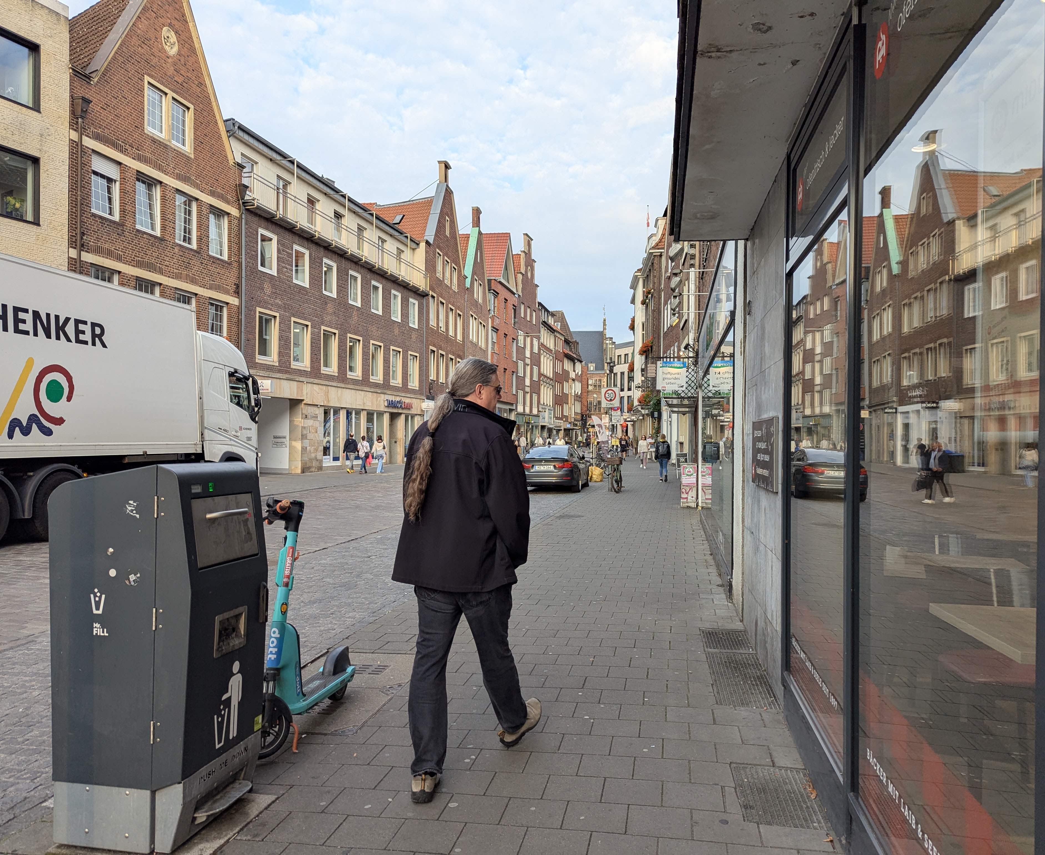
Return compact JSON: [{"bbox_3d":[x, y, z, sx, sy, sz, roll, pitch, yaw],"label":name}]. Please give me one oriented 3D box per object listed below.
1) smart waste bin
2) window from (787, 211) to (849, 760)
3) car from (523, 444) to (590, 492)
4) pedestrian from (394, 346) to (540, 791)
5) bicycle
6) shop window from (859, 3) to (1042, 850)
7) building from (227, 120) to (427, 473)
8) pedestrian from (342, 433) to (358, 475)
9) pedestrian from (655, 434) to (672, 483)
[{"bbox_3d":[-1.405,0.831,3.179,0.490,1.380,0.670,0,-1,12],"label":"smart waste bin"},{"bbox_3d":[1.421,0.267,3.842,0.080,2.260,1.378,0,-1,10],"label":"window"},{"bbox_3d":[0.966,1.194,24.192,1.830,1.390,4.640,0,-1,9],"label":"car"},{"bbox_3d":[-0.239,0.633,3.572,0.600,1.860,0.740,0,-1,24],"label":"pedestrian"},{"bbox_3d":[2.588,1.281,22.060,0.600,1.060,1.750,0,-1,5],"label":"bicycle"},{"bbox_3d":[1.140,-0.100,2.252,0.080,2.950,1.417,0,-1,10],"label":"shop window"},{"bbox_3d":[-13.366,-4.872,39.653,11.000,13.736,19.270,0,-1,13],"label":"building"},{"bbox_3d":[-7.288,1.104,33.337,0.520,1.700,0.450,0,-1,11],"label":"pedestrian"},{"bbox_3d":[4.896,1.058,27.435,0.520,1.680,0.450,0,-1,10],"label":"pedestrian"}]

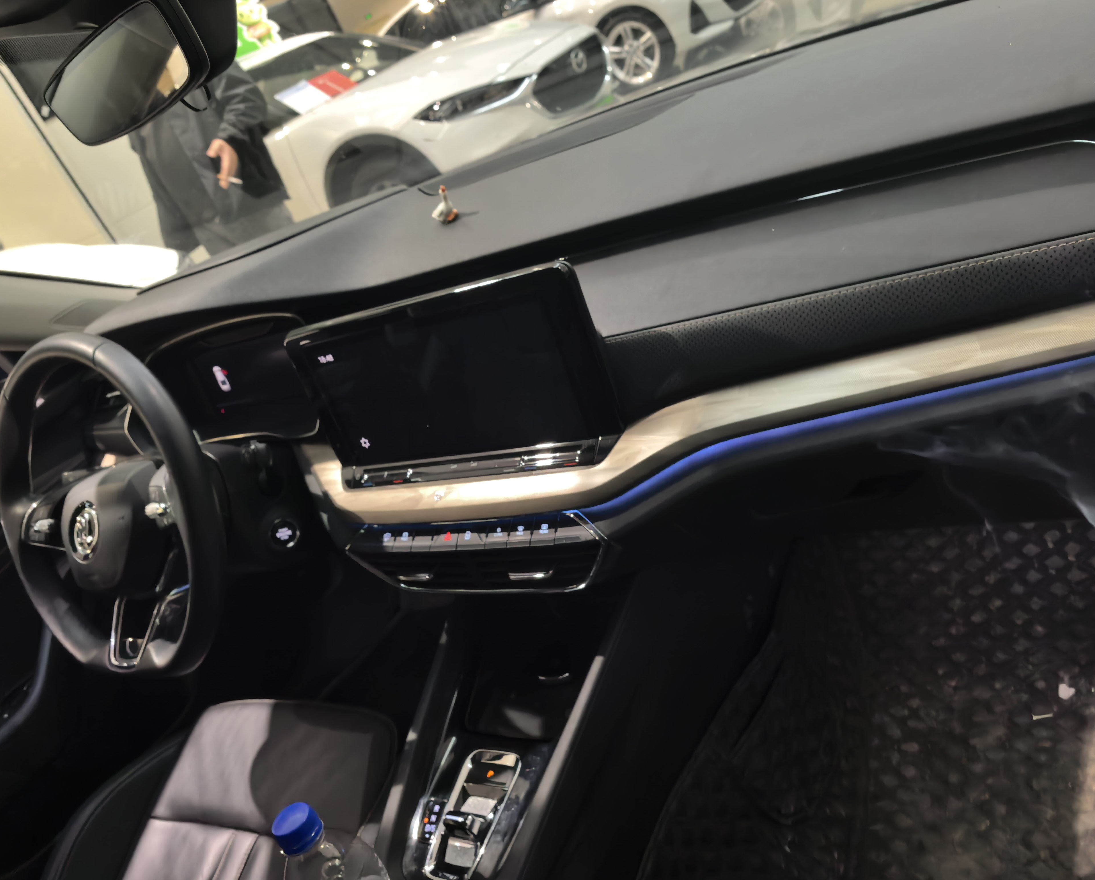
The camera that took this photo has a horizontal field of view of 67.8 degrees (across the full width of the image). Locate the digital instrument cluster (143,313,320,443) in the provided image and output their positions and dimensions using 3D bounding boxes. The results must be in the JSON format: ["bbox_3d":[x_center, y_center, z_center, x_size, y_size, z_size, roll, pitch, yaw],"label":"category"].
[{"bbox_3d":[-0.382,-0.066,0.997,0.325,0.155,0.070,-7,11,31],"label":"digital instrument cluster"}]

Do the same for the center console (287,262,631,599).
[{"bbox_3d":[-0.084,0.002,0.766,0.337,0.278,0.091,-7,19,31],"label":"center console"}]

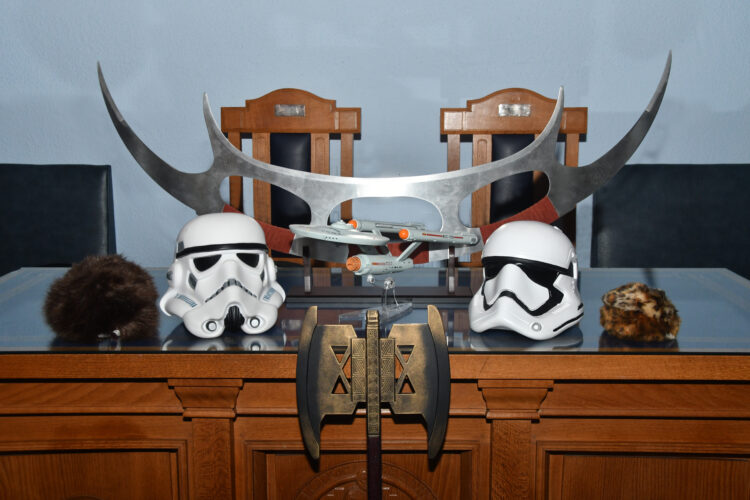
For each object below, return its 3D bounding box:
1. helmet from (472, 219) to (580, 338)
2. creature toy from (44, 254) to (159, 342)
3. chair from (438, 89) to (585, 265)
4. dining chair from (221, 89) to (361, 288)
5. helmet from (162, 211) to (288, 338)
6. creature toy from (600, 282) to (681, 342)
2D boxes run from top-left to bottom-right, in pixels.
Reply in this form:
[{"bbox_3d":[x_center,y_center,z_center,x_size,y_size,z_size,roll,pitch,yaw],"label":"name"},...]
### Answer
[{"bbox_3d":[0.294,0.058,1.697,0.200,0.226,0.224,7,13,34],"label":"helmet"},{"bbox_3d":[-0.524,0.093,1.689,0.204,0.161,0.198,0,10,0],"label":"creature toy"},{"bbox_3d":[0.410,0.153,2.494,0.450,1.200,0.520,0,10,0],"label":"chair"},{"bbox_3d":[-0.259,0.135,2.594,0.450,1.200,0.520,0,10,0],"label":"dining chair"},{"bbox_3d":[-0.298,0.048,1.719,0.234,0.237,0.243,-4,11,-22],"label":"helmet"},{"bbox_3d":[0.511,0.120,1.685,0.144,0.108,0.130,0,10,0],"label":"creature toy"}]

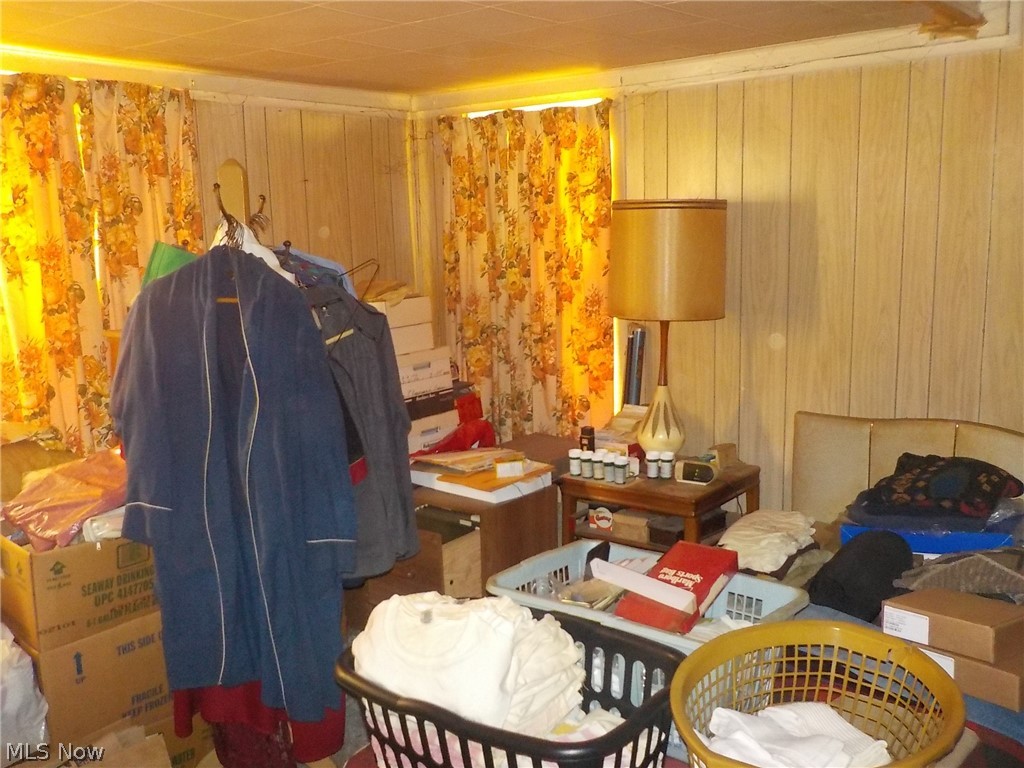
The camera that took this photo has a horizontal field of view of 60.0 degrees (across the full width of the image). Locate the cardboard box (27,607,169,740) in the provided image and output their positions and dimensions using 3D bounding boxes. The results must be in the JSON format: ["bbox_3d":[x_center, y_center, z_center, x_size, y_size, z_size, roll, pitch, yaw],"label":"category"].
[{"bbox_3d":[-1.177,0.786,2.627,0.360,0.305,0.500,8,14,43],"label":"cardboard box"}]

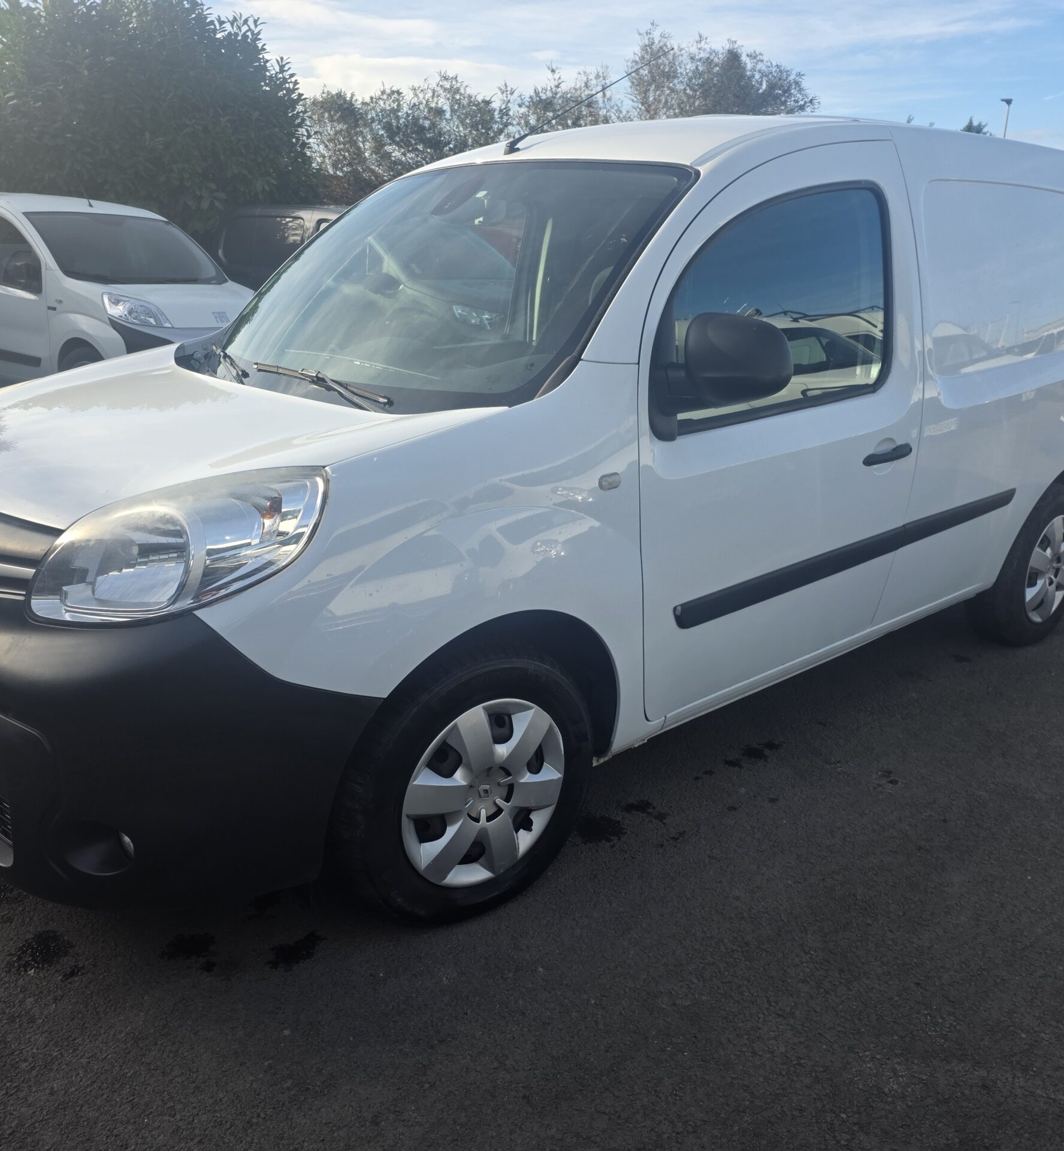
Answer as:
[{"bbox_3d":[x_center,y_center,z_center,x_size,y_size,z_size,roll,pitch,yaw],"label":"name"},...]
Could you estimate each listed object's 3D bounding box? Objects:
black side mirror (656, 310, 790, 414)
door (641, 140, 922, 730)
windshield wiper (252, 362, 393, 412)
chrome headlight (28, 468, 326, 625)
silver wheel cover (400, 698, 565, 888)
[{"bbox_3d":[0.399,-0.445,2.105,0.160,0.200,0.260,-13,22,-39],"label":"black side mirror"},{"bbox_3d":[0.593,-0.409,2.491,1.120,1.320,0.220,-13,22,-39],"label":"door"},{"bbox_3d":[-0.509,-0.447,2.401,0.090,0.070,0.600,-13,22,-39],"label":"windshield wiper"},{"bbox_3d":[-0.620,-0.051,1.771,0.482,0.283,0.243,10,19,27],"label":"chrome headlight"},{"bbox_3d":[-0.097,0.448,2.104,0.406,0.406,0.050,-12,22,-38],"label":"silver wheel cover"}]

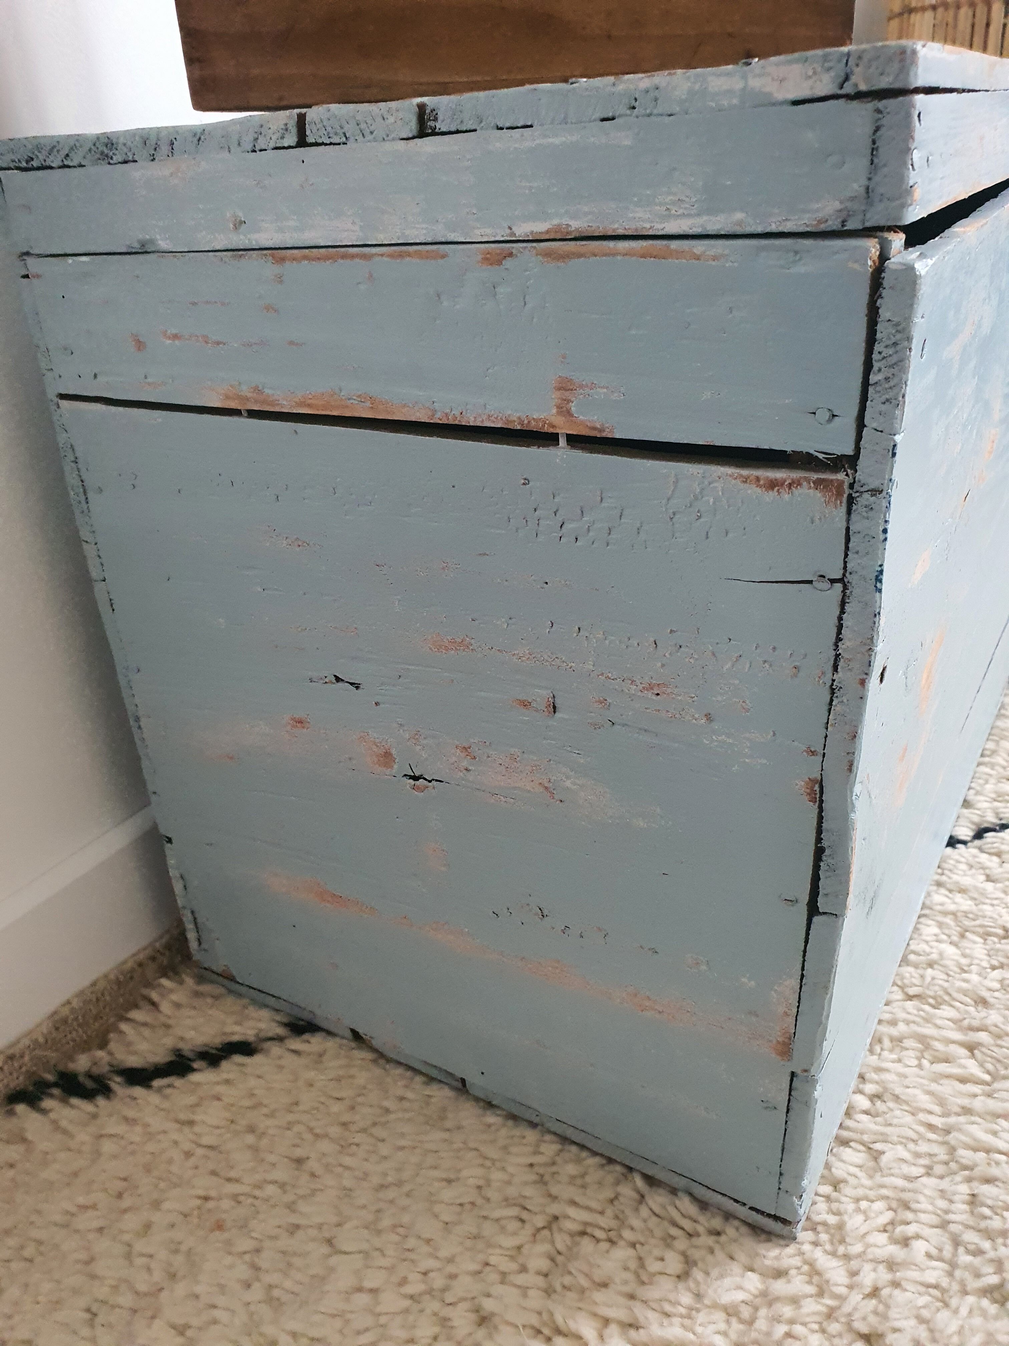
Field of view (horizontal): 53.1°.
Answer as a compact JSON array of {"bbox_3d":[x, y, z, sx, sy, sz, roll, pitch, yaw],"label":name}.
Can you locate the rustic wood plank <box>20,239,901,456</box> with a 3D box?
[{"bbox_3d":[-0.058,-0.147,0.439,0.419,0.070,0.015,12,30,28],"label":"rustic wood plank"}]

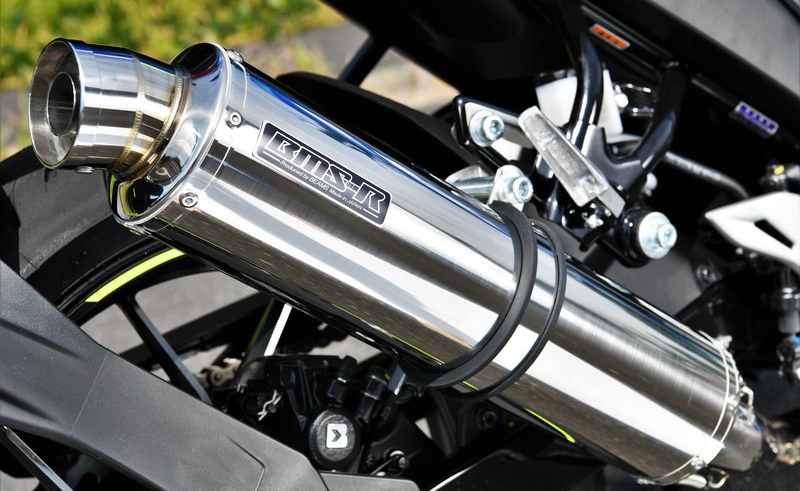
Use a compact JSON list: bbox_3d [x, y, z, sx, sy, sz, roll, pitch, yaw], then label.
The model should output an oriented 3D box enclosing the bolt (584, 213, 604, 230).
[{"bbox_3d":[0.113,-0.015,0.905,0.011,0.011,0.009,-14,10,-37],"label":"bolt"}]

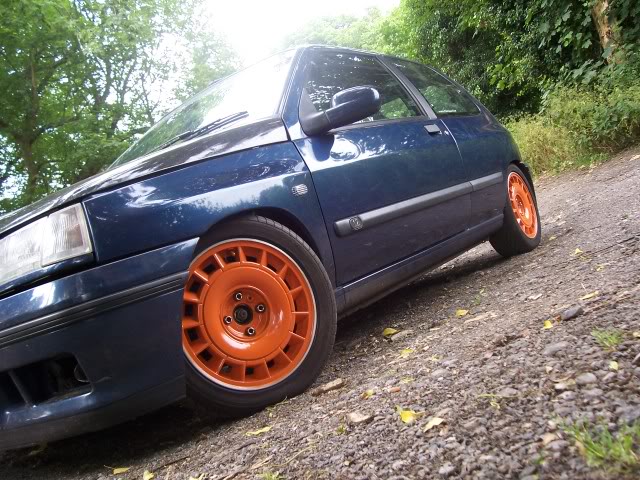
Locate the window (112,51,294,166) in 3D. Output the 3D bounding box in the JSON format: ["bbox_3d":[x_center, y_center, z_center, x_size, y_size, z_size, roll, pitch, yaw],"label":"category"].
[{"bbox_3d":[-0.659,-0.423,2.740,1.400,0.129,0.660,-20,36,35],"label":"window"}]

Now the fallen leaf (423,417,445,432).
[{"bbox_3d":[0.203,0.329,1.120,0.052,0.014,0.028,-17,-2,-40],"label":"fallen leaf"}]

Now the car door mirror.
[{"bbox_3d":[0.062,-0.440,2.139,0.235,0.130,0.140,-20,-2,35],"label":"car door mirror"}]

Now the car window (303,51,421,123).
[{"bbox_3d":[0.117,-0.658,2.681,0.050,0.446,1.087,-45,-16,32],"label":"car window"}]

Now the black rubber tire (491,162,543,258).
[{"bbox_3d":[1.147,-0.184,3.787,0.200,0.565,0.565,-20,-2,35],"label":"black rubber tire"}]

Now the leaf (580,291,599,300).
[{"bbox_3d":[0.763,0.159,1.781,0.062,0.015,0.035,-18,-2,-12],"label":"leaf"}]

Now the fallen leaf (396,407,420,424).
[{"bbox_3d":[0.172,0.343,1.220,0.040,0.015,0.050,-20,-2,35],"label":"fallen leaf"}]

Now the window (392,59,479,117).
[{"bbox_3d":[0.678,-0.847,3.566,0.050,0.429,0.815,-44,-15,29],"label":"window"}]

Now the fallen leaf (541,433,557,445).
[{"bbox_3d":[0.327,0.281,0.888,0.028,0.012,0.022,-18,-2,-32],"label":"fallen leaf"}]

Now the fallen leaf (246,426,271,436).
[{"bbox_3d":[-0.146,0.461,1.518,0.062,0.013,0.030,-19,-2,11],"label":"fallen leaf"}]

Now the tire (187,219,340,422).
[{"bbox_3d":[-0.232,0.215,1.769,0.565,0.565,0.200,-18,-2,-32],"label":"tire"}]

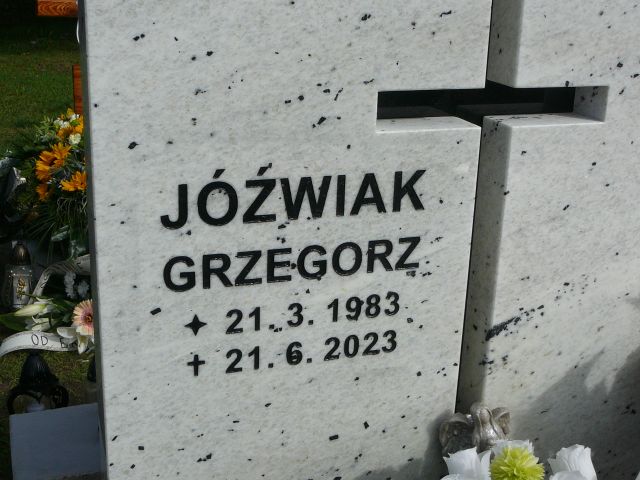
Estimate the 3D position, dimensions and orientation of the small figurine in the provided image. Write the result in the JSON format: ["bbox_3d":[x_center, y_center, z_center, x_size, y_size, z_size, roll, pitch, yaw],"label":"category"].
[{"bbox_3d":[0.214,0.278,1.248,0.100,0.120,0.070,-5,19,-19],"label":"small figurine"}]

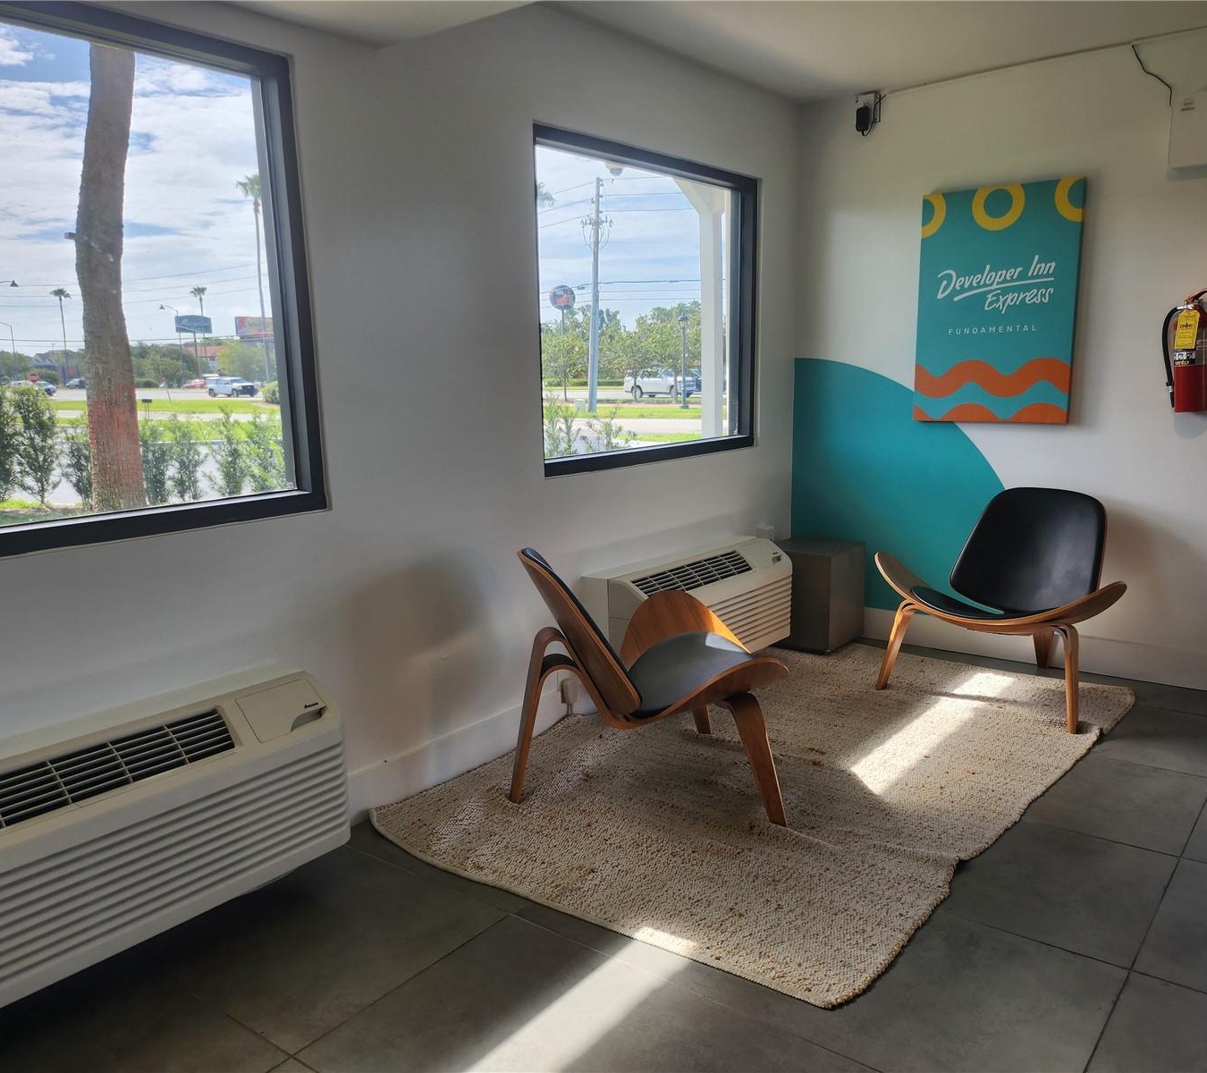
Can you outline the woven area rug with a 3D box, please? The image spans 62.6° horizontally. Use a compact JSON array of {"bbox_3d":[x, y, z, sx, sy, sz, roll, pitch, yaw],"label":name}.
[{"bbox_3d":[0.669,0.688,3.342,1.500,0.025,2.430,7,13,38],"label":"woven area rug"}]

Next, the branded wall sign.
[{"bbox_3d":[1.591,-0.930,4.031,0.620,0.927,0.038,7,13,38],"label":"branded wall sign"}]

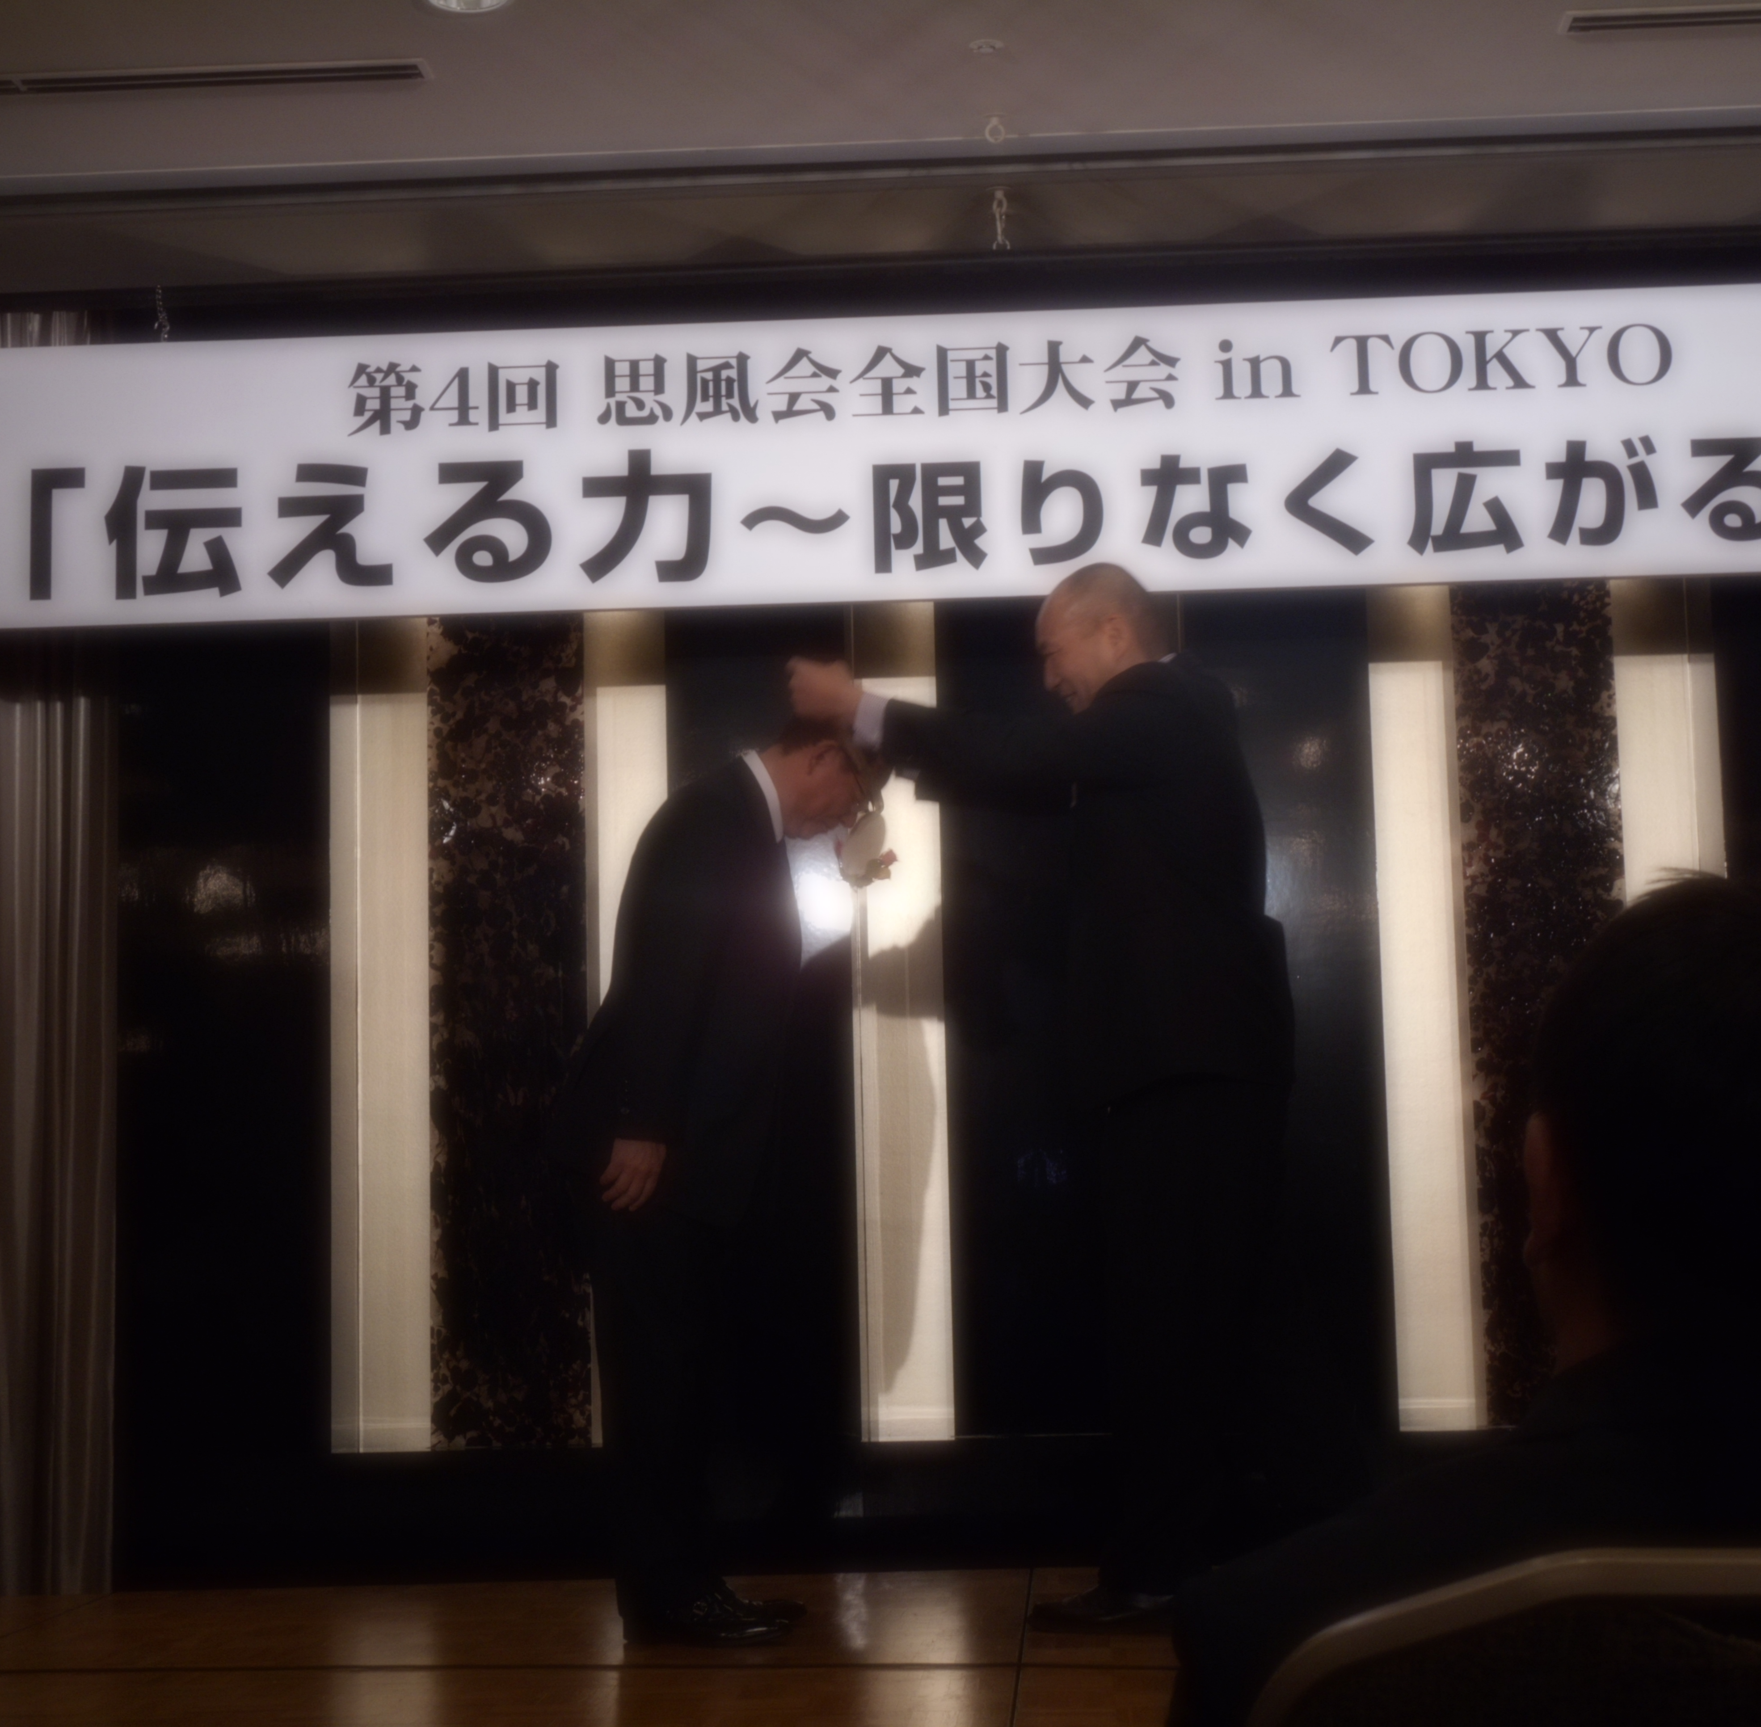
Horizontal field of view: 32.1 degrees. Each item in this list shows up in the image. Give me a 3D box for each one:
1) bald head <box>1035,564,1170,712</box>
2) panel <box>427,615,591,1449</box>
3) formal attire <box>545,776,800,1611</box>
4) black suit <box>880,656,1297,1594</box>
[{"bbox_3d":[0.357,-0.366,4.957,0.205,0.230,0.165,-15,-8,6],"label":"bald head"},{"bbox_3d":[-0.691,0.251,5.687,0.291,1.647,0.050,-2,-6,3],"label":"panel"},{"bbox_3d":[-0.328,0.496,4.850,0.414,1.350,0.500,-1,-6,0],"label":"formal attire"},{"bbox_3d":[0.340,0.401,4.872,0.655,1.475,0.520,-2,-7,8],"label":"black suit"}]

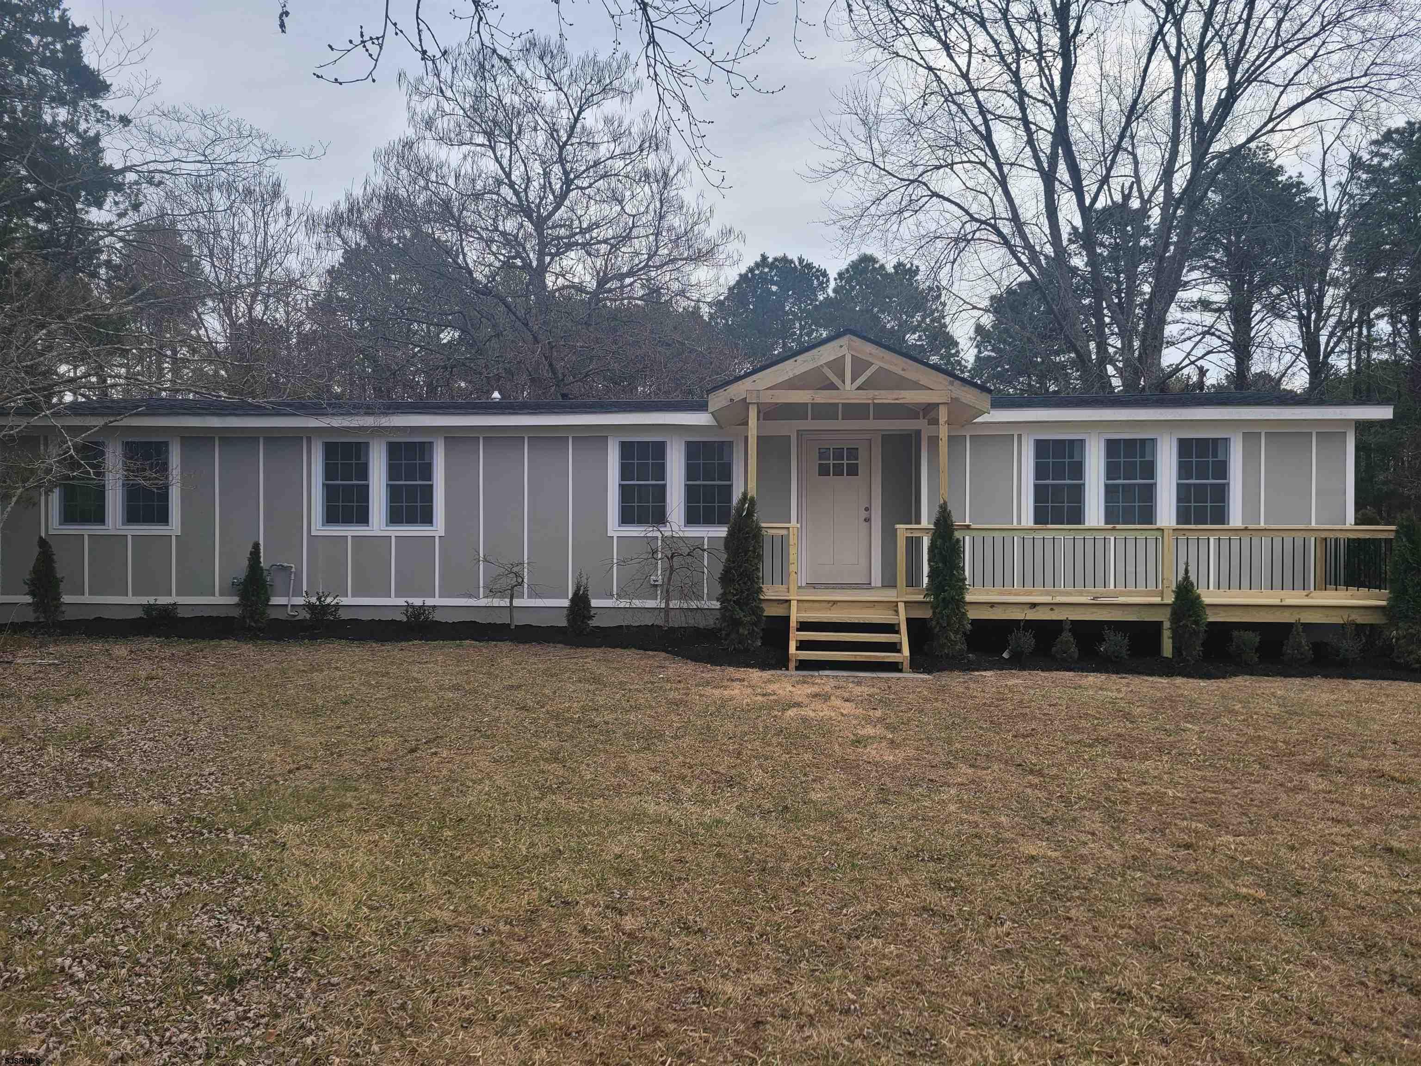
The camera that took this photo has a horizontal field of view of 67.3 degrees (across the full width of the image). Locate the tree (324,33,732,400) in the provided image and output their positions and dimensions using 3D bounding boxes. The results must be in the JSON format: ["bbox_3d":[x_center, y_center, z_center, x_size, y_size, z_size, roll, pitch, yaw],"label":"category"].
[{"bbox_3d":[-5.150,-6.200,30.000,12.000,15.200,11.300,0,0,0],"label":"tree"}]

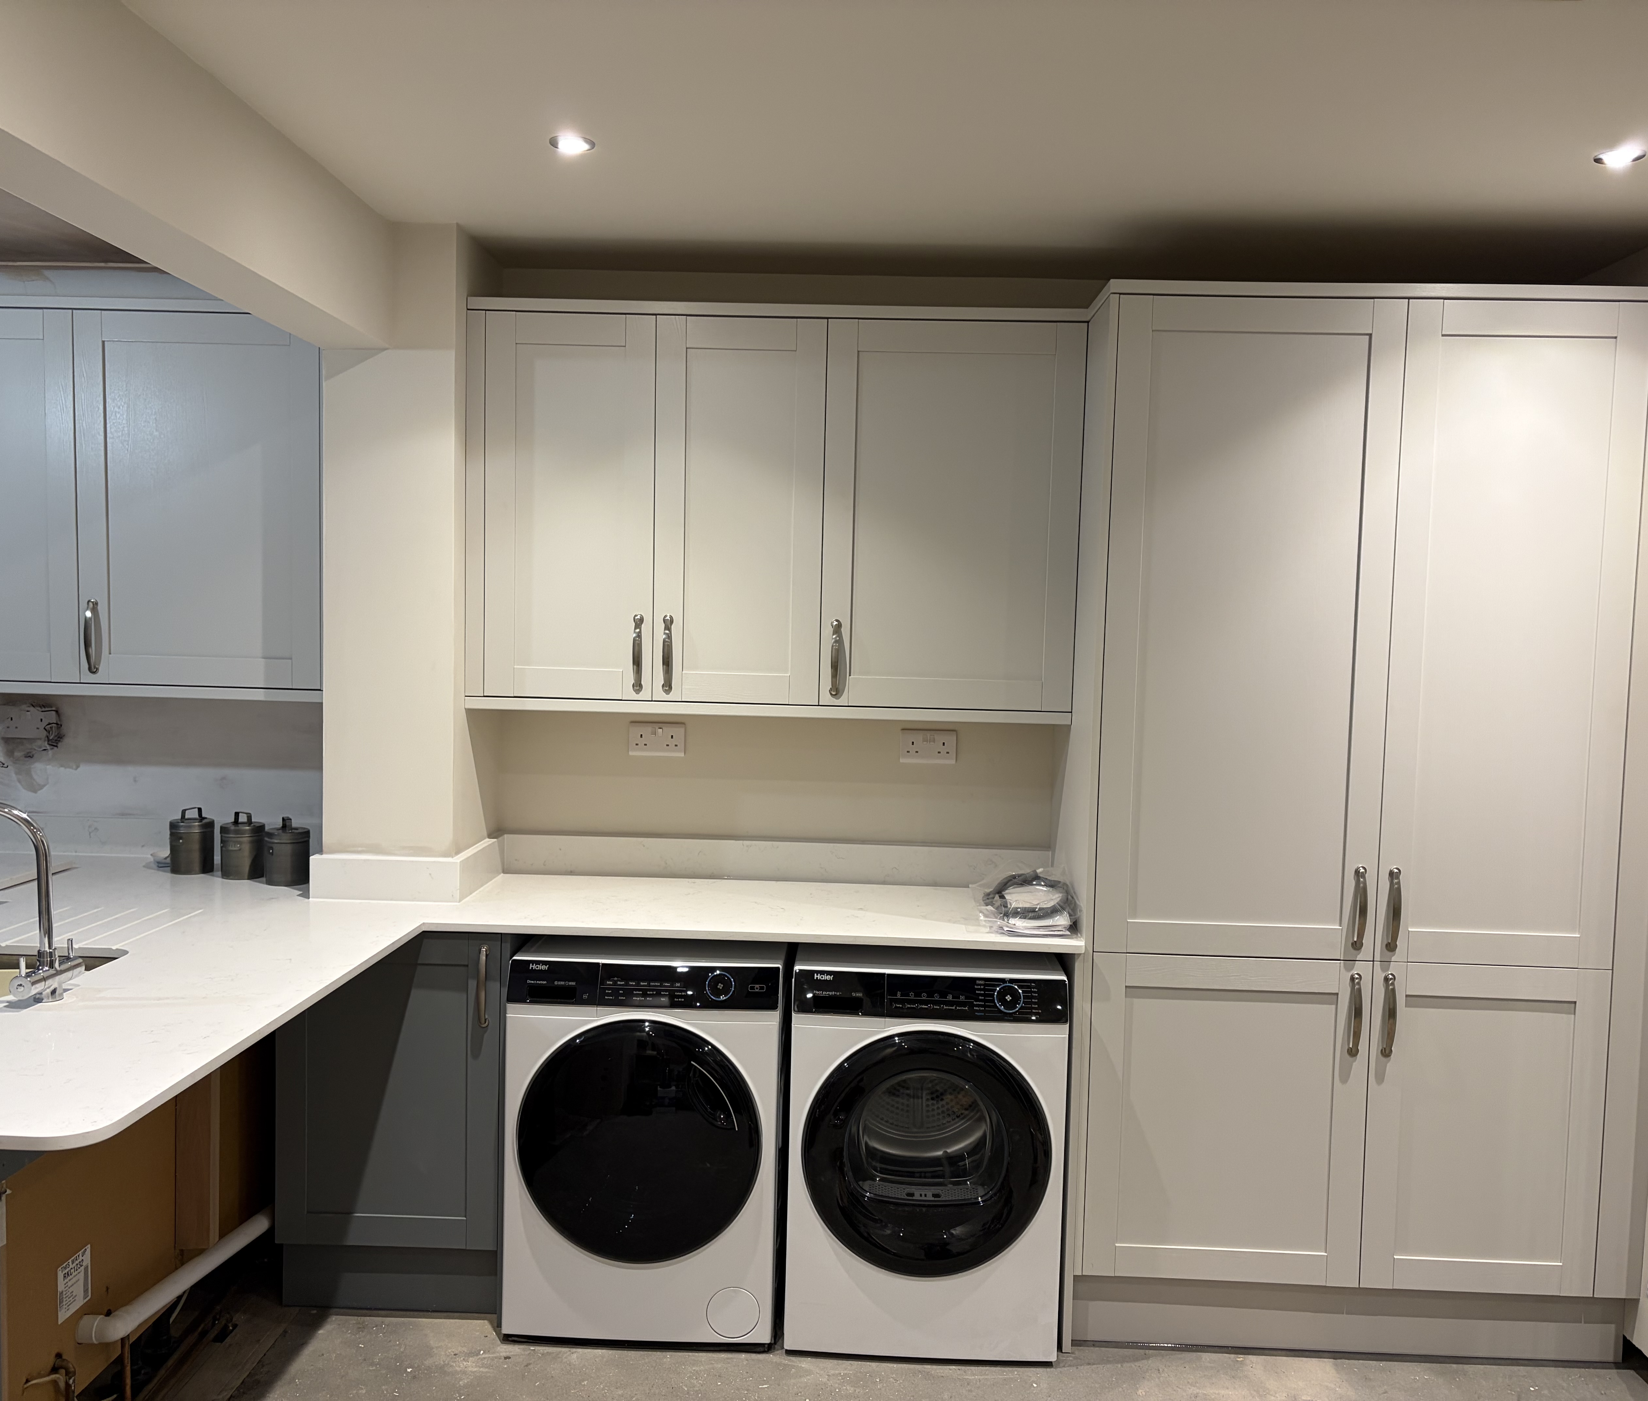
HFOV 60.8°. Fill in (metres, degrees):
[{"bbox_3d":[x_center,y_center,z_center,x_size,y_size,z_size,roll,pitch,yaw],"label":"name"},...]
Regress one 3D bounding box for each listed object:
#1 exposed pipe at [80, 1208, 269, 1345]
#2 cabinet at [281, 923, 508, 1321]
[{"bbox_3d":[-1.283,1.148,2.847,0.105,0.115,0.660,1,4,2],"label":"exposed pipe"},{"bbox_3d":[-0.955,0.932,3.393,0.515,0.882,0.540,1,4,2],"label":"cabinet"}]

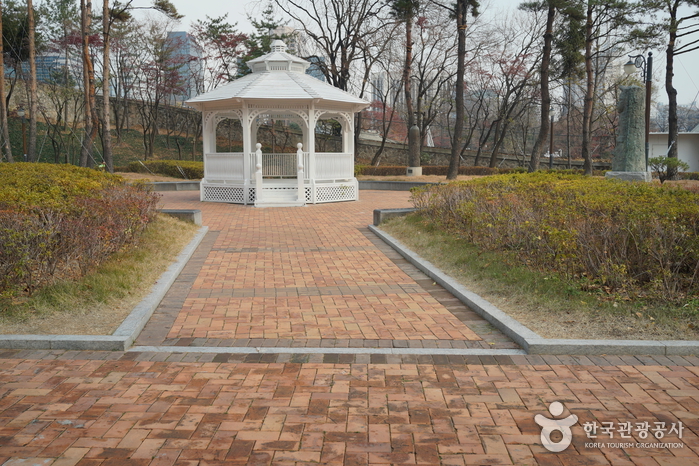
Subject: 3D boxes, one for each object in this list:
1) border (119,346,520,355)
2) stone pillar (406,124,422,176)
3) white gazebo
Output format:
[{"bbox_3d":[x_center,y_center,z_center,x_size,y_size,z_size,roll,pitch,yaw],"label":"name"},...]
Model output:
[{"bbox_3d":[-0.166,0.917,5.184,2.980,0.080,0.140,0,7,1],"label":"border"},{"bbox_3d":[2.787,-3.519,28.942,0.660,2.180,0.660,1,7,5],"label":"stone pillar"},{"bbox_3d":[-2.182,-3.451,20.846,5.400,4.830,5.750,-1,7,-7],"label":"white gazebo"}]

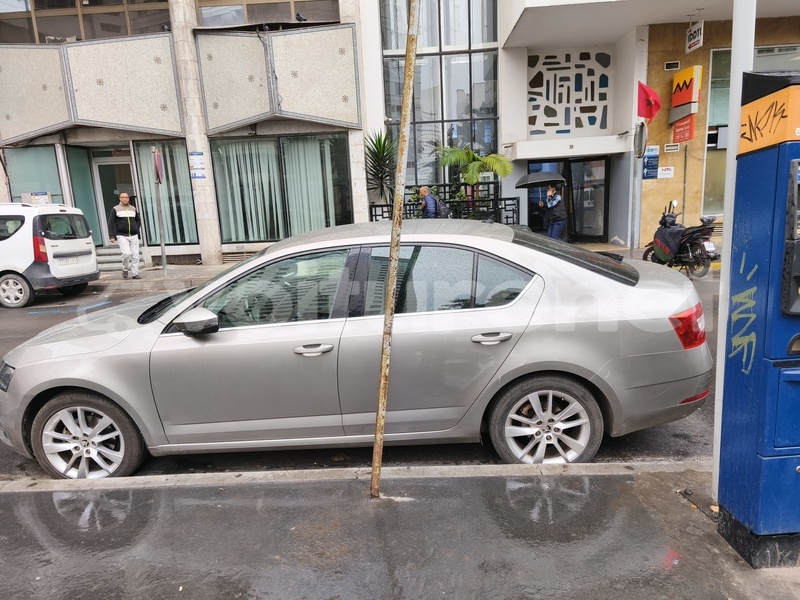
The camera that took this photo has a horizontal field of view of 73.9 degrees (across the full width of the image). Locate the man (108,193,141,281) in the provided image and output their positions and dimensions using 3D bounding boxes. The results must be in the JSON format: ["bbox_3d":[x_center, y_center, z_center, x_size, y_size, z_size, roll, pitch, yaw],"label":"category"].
[{"bbox_3d":[-5.641,-1.313,10.927,0.580,1.752,0.400,-12,15,-37],"label":"man"}]

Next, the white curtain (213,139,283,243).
[{"bbox_3d":[-3.537,-2.612,12.646,1.652,2.448,0.200,-2,12,3],"label":"white curtain"}]

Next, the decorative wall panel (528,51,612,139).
[{"bbox_3d":[3.906,-4.743,12.246,1.958,2.040,0.200,-2,12,3],"label":"decorative wall panel"}]

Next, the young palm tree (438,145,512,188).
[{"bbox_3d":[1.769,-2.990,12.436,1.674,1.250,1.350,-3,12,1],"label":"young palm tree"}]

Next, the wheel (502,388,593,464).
[{"bbox_3d":[0.835,0.714,3.079,0.480,0.480,0.190,-2,12,2],"label":"wheel"}]

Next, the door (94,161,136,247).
[{"bbox_3d":[-6.745,-2.328,12.756,0.965,2.091,0.090,-3,12,1],"label":"door"}]

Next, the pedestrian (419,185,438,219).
[{"bbox_3d":[0.603,-1.522,11.074,0.450,1.660,0.500,-2,12,3],"label":"pedestrian"}]

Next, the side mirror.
[{"bbox_3d":[-1.115,0.119,2.897,0.220,0.160,0.230,-2,11,3],"label":"side mirror"}]

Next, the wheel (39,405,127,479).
[{"bbox_3d":[-1.846,0.825,3.187,0.480,0.480,0.190,-2,12,2],"label":"wheel"}]

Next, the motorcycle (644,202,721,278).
[{"bbox_3d":[4.616,-0.996,8.765,0.650,1.200,1.800,-4,11,-6],"label":"motorcycle"}]

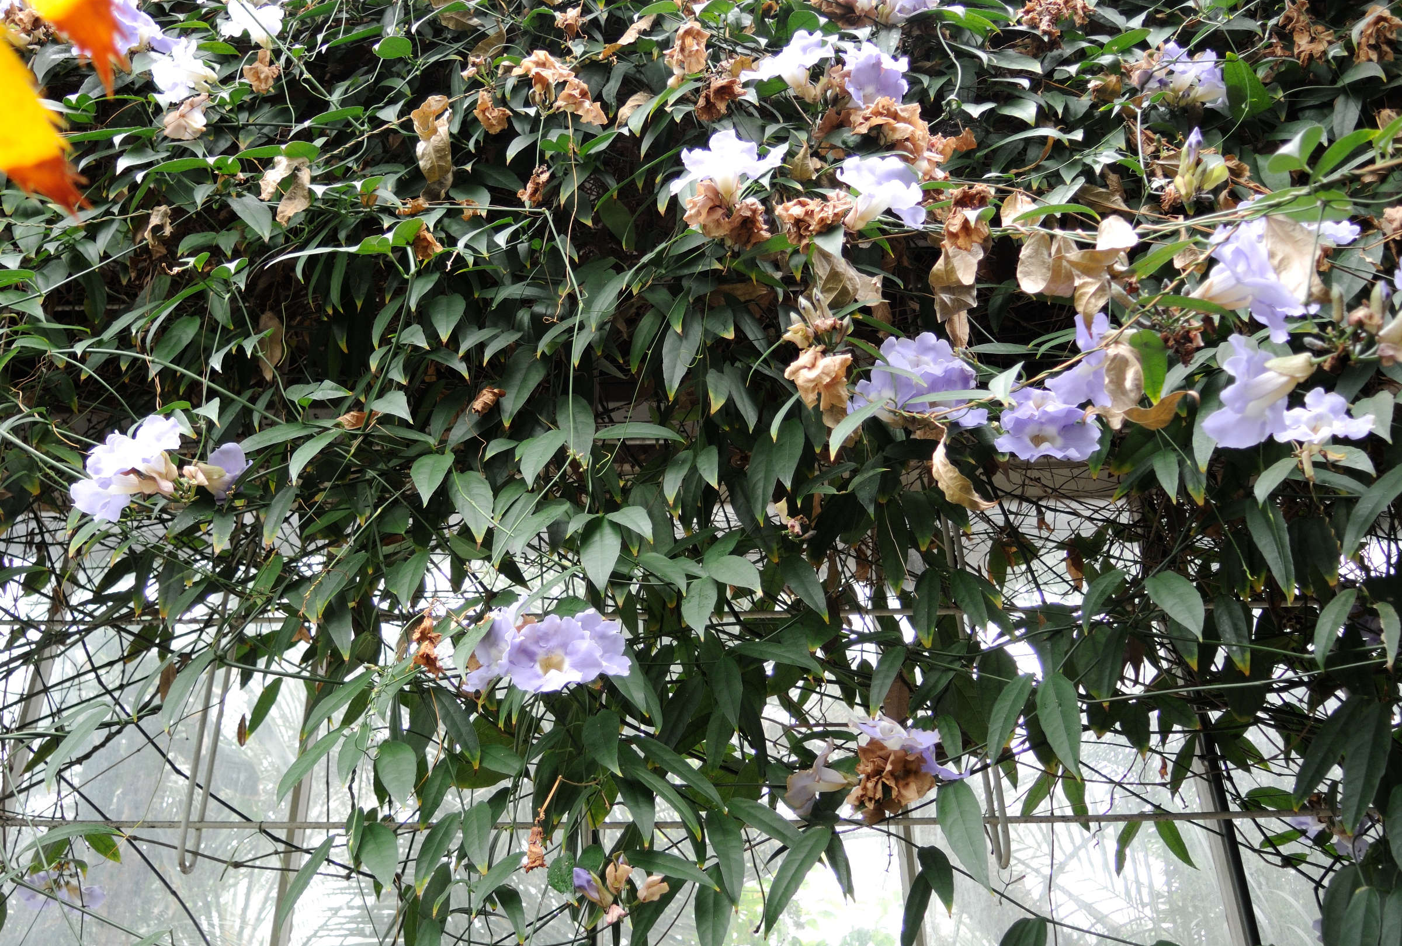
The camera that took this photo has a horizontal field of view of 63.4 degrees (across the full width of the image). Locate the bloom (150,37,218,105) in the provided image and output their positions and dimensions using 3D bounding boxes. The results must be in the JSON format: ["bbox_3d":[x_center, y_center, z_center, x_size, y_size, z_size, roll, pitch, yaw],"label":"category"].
[{"bbox_3d":[-0.547,-0.424,1.200,0.060,0.068,0.066,6,-32,-24],"label":"bloom"}]

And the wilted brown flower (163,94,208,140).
[{"bbox_3d":[-0.545,-0.377,1.200,0.038,0.044,0.042,25,-25,19],"label":"wilted brown flower"}]

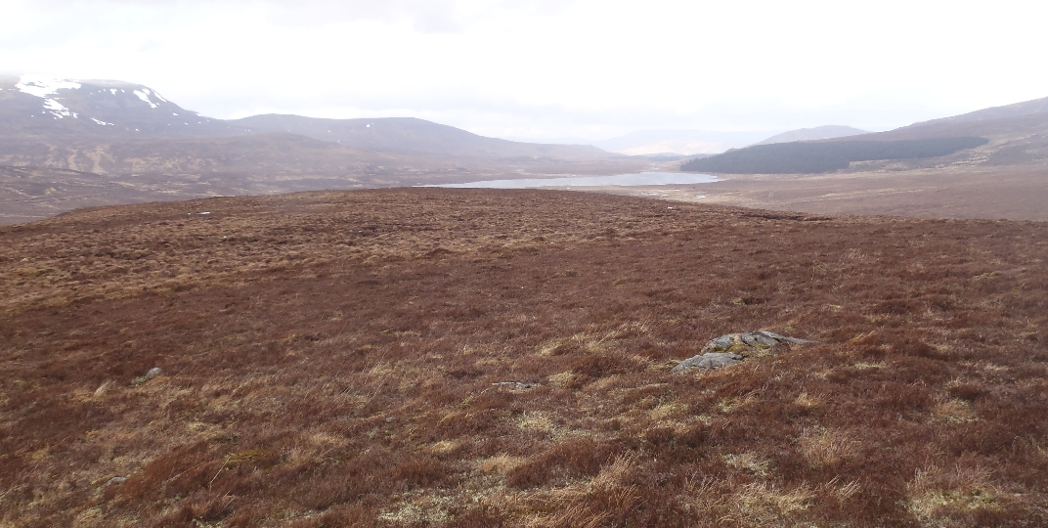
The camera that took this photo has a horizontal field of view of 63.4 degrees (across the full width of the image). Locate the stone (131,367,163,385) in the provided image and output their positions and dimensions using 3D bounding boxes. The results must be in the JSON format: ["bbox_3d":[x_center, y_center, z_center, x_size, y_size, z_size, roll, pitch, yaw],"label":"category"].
[{"bbox_3d":[-3.379,1.012,7.600,0.250,0.120,0.190,-2,8,-15],"label":"stone"}]

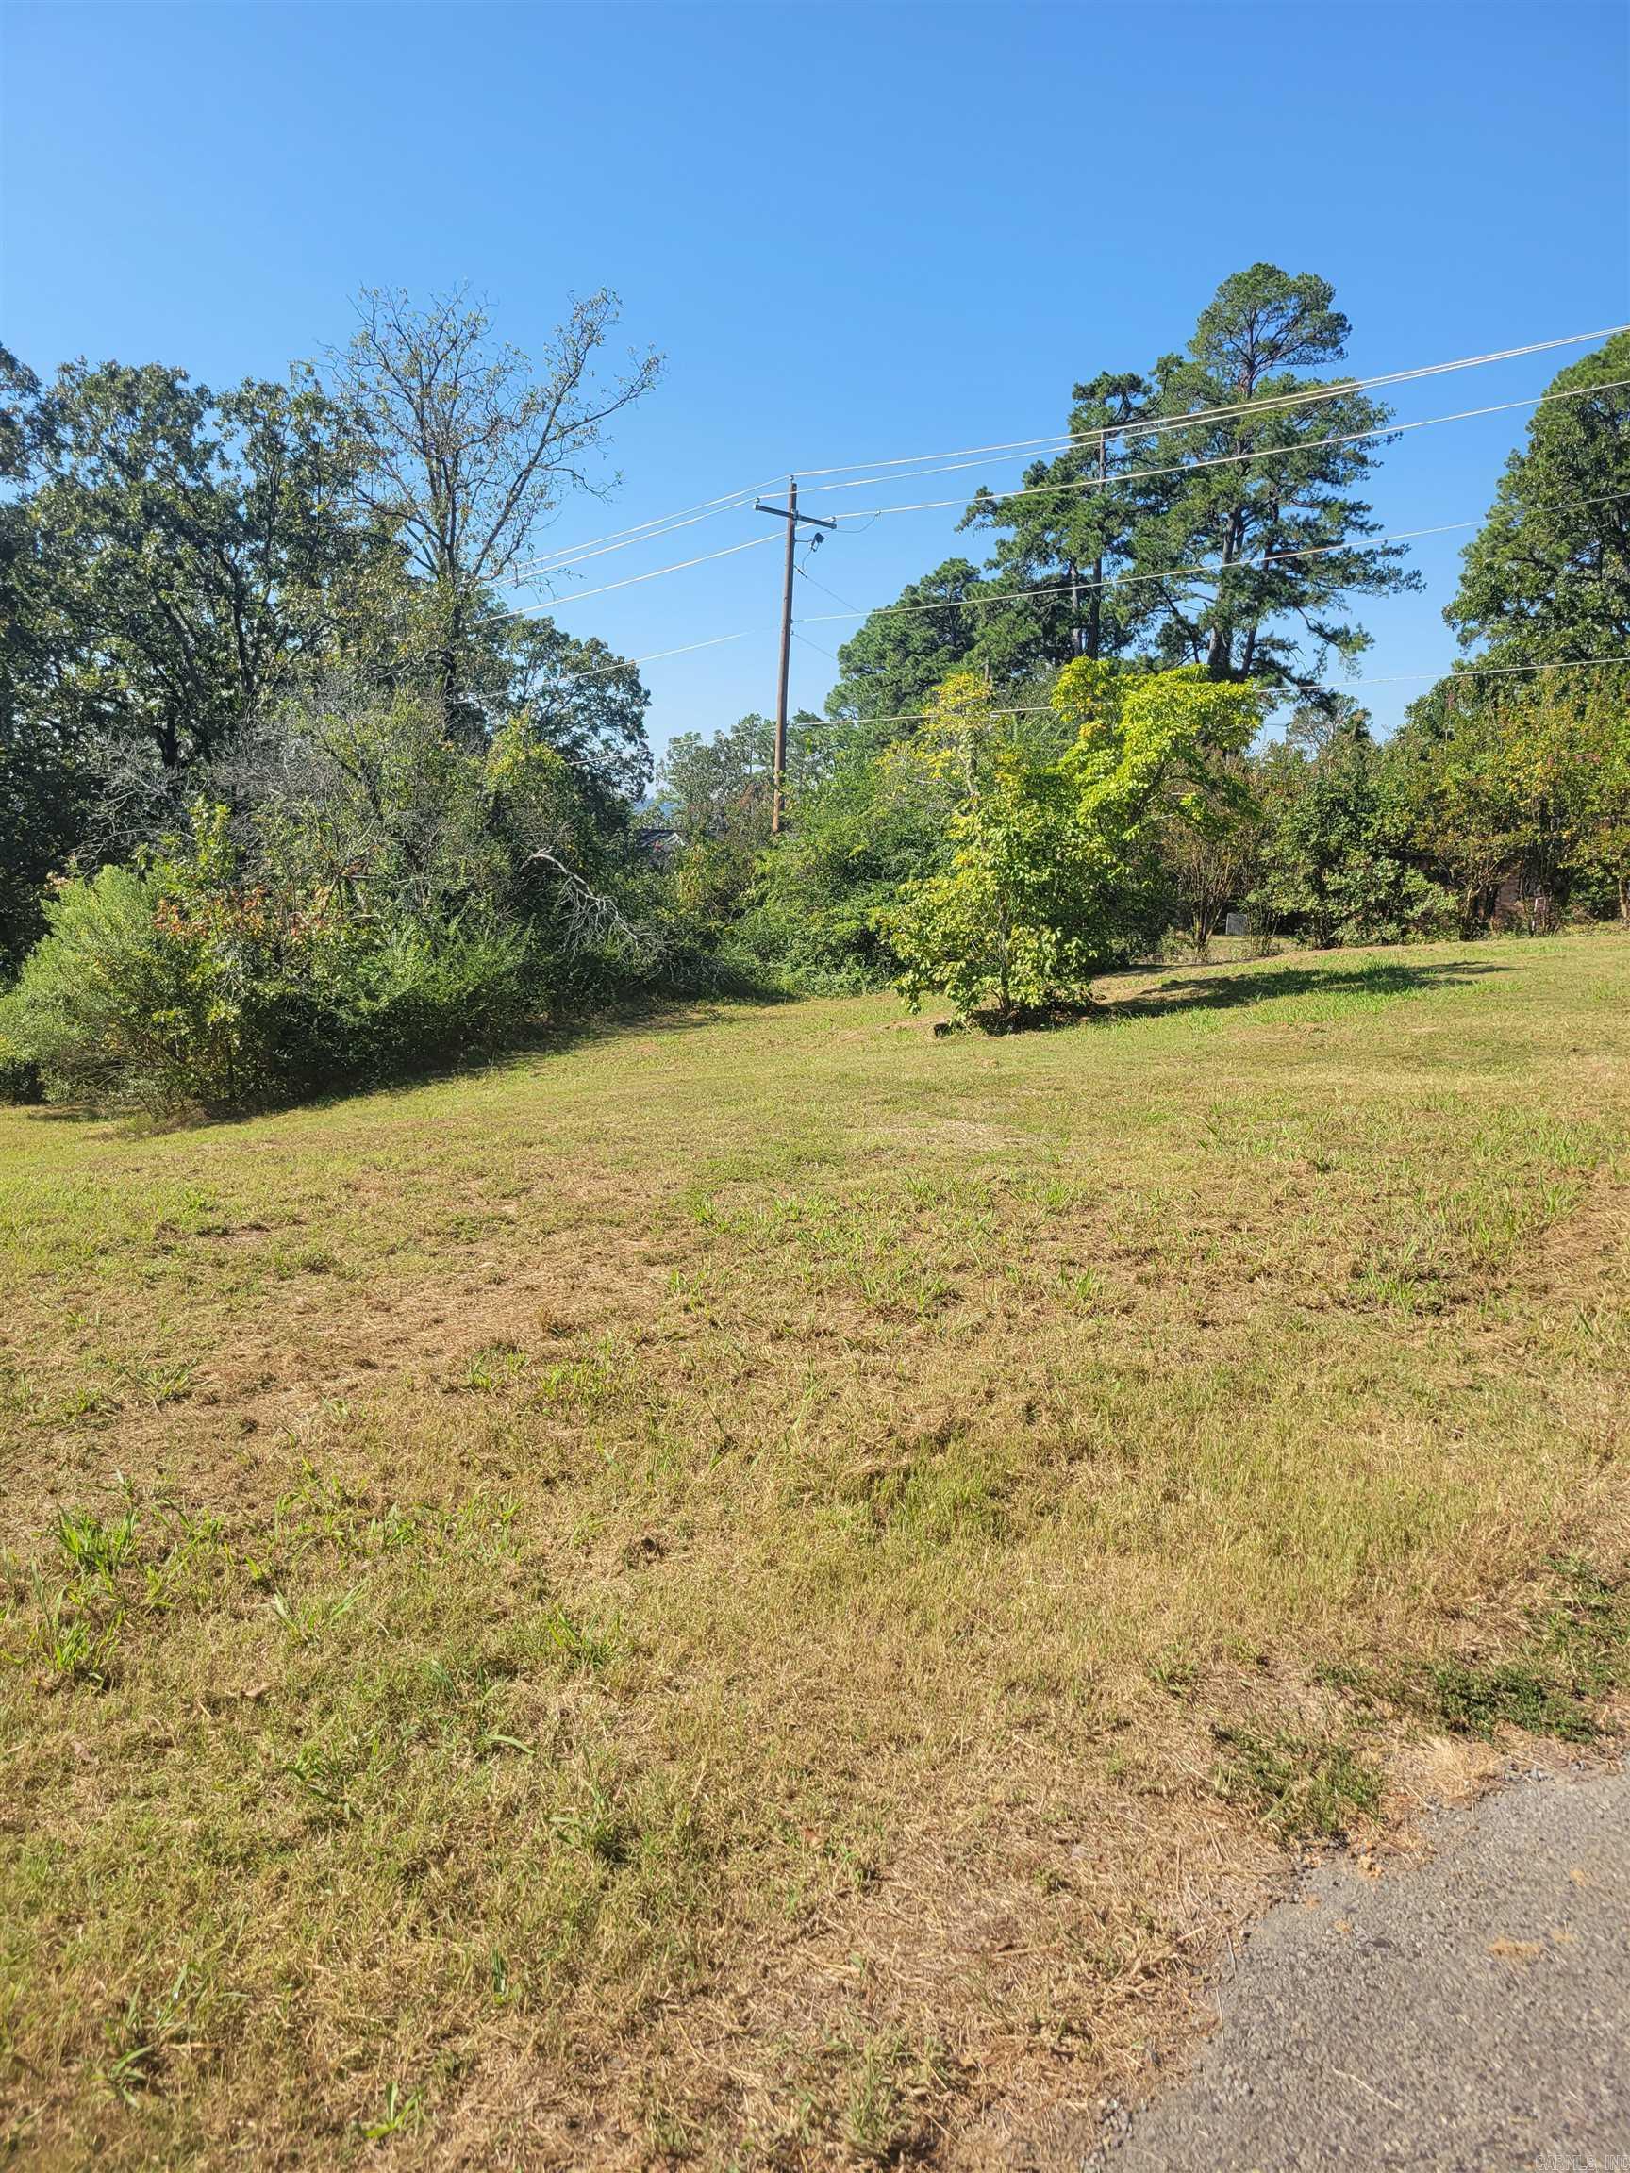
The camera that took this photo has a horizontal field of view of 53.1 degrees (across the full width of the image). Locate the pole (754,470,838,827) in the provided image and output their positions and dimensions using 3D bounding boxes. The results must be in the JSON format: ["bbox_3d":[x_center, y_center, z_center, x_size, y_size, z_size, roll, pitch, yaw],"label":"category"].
[{"bbox_3d":[-0.721,-8.251,38.718,2.450,11.970,0.400,-3,9,-40],"label":"pole"}]

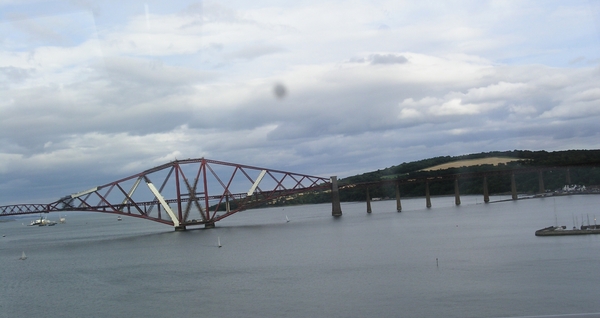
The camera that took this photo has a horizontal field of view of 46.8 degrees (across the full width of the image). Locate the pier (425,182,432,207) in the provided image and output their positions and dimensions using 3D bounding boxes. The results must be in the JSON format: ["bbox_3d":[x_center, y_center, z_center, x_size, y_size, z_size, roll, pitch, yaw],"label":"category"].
[{"bbox_3d":[212.570,60.330,1146.000,7.800,43.500,12.500,-4,-3,-5],"label":"pier"}]

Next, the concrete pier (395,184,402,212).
[{"bbox_3d":[162.620,64.790,1140.000,7.800,45.000,12.500,-4,-3,-5],"label":"concrete pier"}]

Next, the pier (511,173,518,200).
[{"bbox_3d":[358.890,46.350,1160.000,7.800,44.500,12.500,-4,-3,-5],"label":"pier"}]

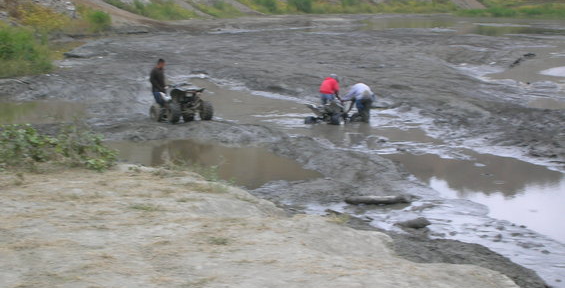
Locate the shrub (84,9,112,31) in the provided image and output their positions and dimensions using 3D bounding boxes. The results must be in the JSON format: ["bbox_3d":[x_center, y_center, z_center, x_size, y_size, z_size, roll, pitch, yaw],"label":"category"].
[{"bbox_3d":[-13.707,-9.200,90.000,2.100,1.800,2.000,0,7,0],"label":"shrub"}]

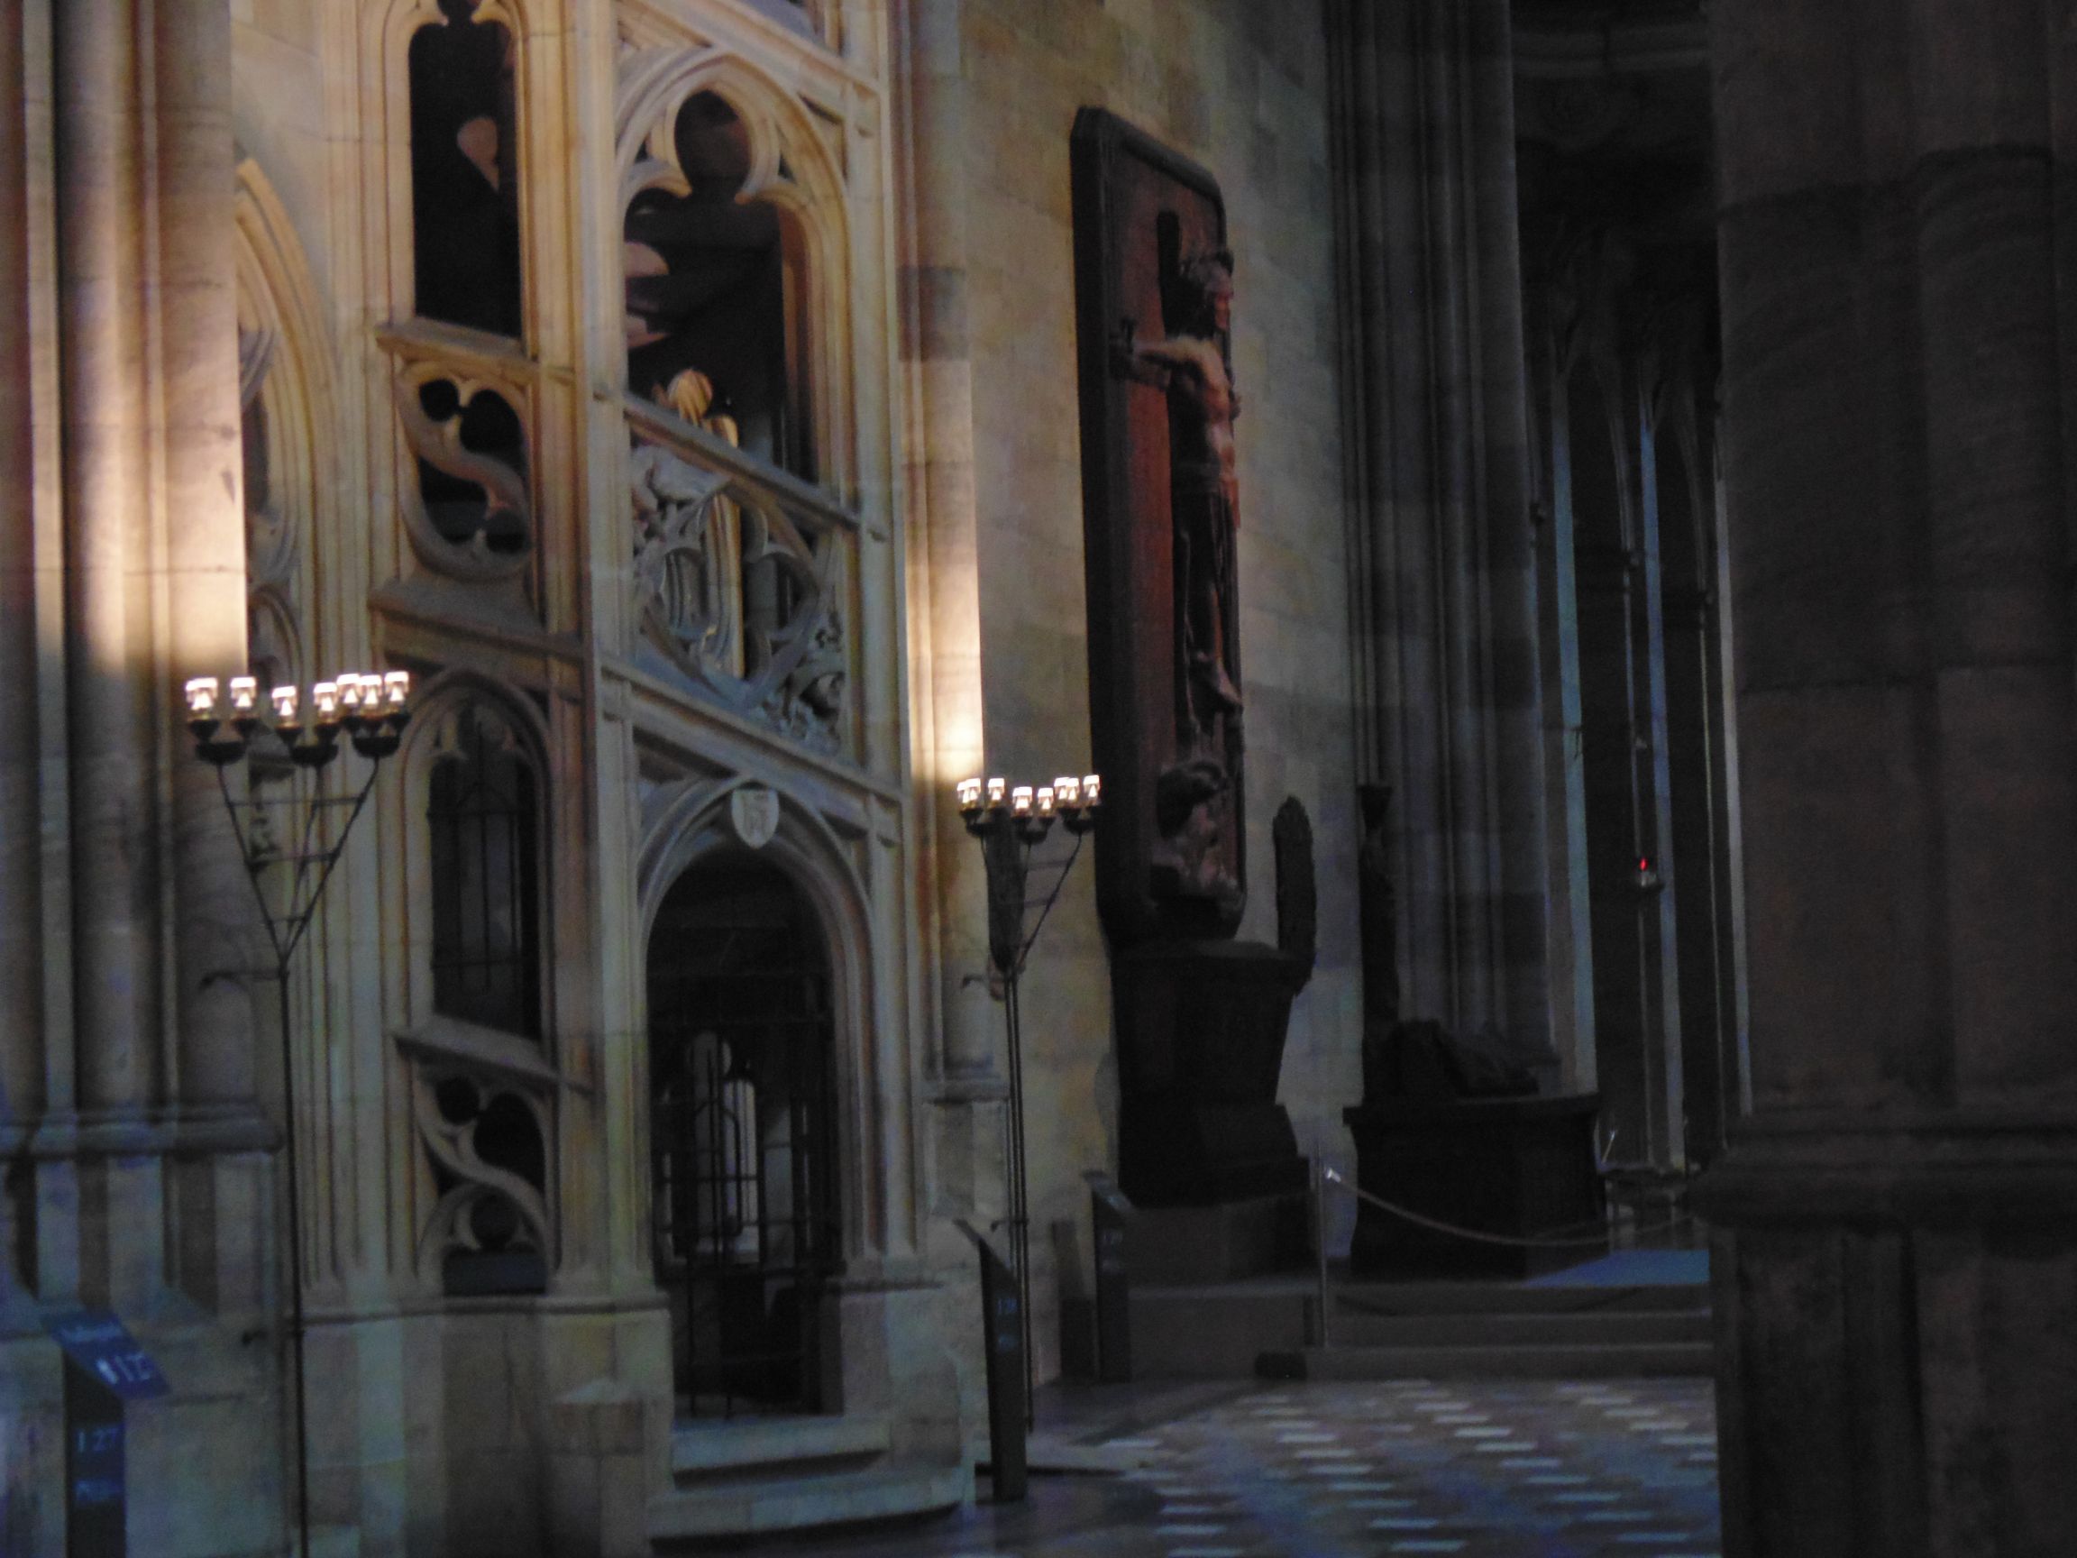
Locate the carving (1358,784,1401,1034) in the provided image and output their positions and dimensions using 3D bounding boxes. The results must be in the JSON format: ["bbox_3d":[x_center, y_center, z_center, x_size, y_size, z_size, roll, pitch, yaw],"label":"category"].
[{"bbox_3d":[1.879,0.711,26.802,0.190,1.369,0.190,0,-4,-35],"label":"carving"}]

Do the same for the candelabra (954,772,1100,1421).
[{"bbox_3d":[-0.005,1.383,21.140,0.580,2.861,0.520,0,-4,-30],"label":"candelabra"}]

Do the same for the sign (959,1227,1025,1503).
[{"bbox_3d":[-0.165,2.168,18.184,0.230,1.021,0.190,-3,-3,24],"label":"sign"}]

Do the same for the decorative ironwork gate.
[{"bbox_3d":[-1.069,1.293,17.528,0.780,2.009,0.080,1,-4,-38],"label":"decorative ironwork gate"}]

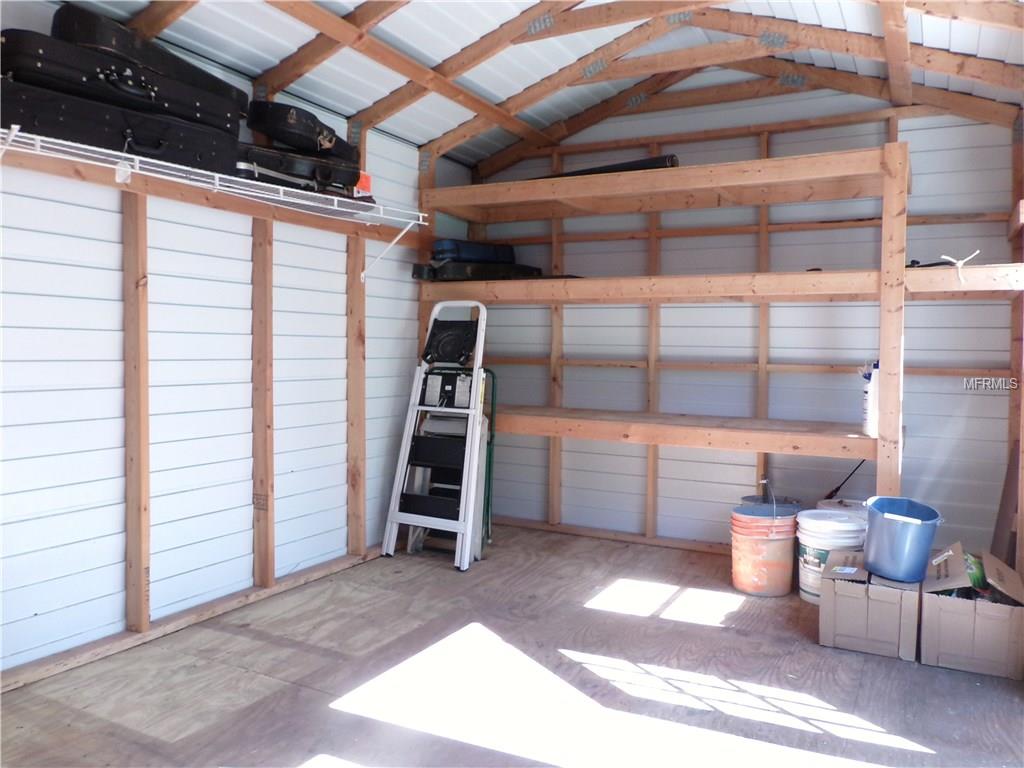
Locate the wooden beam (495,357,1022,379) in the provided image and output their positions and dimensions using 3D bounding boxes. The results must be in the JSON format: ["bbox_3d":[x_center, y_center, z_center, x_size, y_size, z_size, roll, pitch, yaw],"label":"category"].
[{"bbox_3d":[1.080,-0.094,4.254,2.820,0.040,0.085,3,3,30],"label":"wooden beam"}]

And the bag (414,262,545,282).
[{"bbox_3d":[-0.199,-0.595,4.165,0.660,0.100,0.210,0,3,-11],"label":"bag"}]

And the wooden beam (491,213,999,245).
[{"bbox_3d":[1.047,-0.796,4.068,2.653,0.042,0.080,2,3,27],"label":"wooden beam"}]

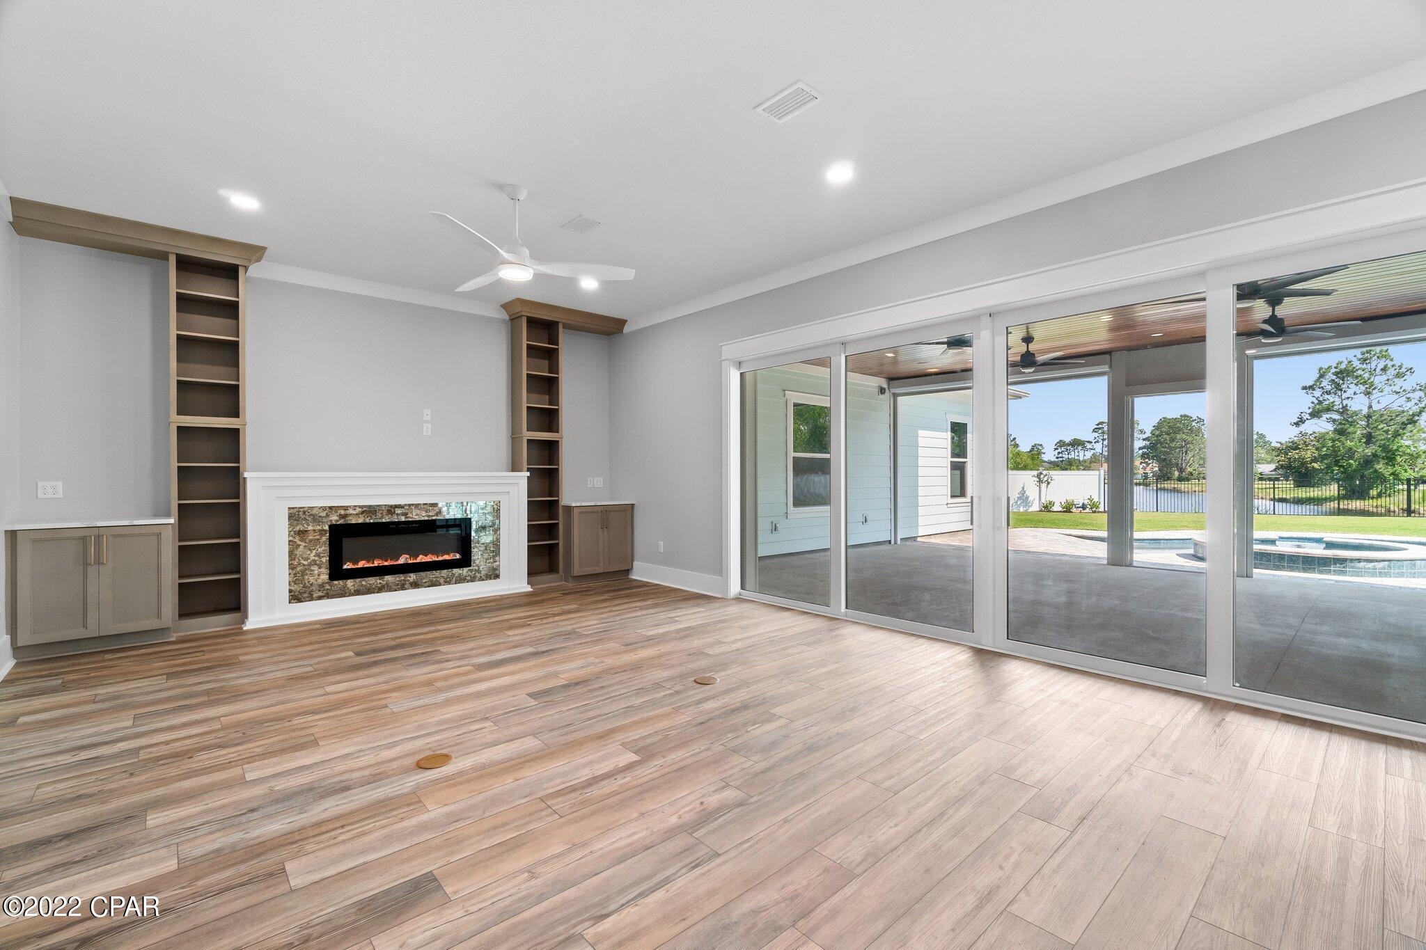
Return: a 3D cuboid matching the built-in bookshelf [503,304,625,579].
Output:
[{"bbox_3d":[-1.659,-0.300,6.806,1.388,3.050,0.506,0,0,-42],"label":"built-in bookshelf"}]

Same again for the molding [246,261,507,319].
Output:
[{"bbox_3d":[-3.088,-1.764,5.791,2.263,0.112,0.119,0,0,-42],"label":"molding"}]

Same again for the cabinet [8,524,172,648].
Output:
[{"bbox_3d":[-4.456,0.796,4.304,0.800,0.881,0.538,0,0,-42],"label":"cabinet"}]

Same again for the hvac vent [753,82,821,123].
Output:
[{"bbox_3d":[0.374,-1.805,2.896,0.196,0.020,0.284,0,0,-42],"label":"hvac vent"}]

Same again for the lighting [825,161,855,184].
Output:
[{"bbox_3d":[0.762,-1.811,3.563,0.170,0.030,0.170,0,0,-42],"label":"lighting"}]

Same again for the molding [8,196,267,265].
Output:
[{"bbox_3d":[-4.247,-1.748,4.498,1.362,0.131,0.513,0,0,-42],"label":"molding"}]

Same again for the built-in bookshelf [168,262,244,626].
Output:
[{"bbox_3d":[-4.059,-0.225,4.791,0.446,2.919,0.331,0,0,-42],"label":"built-in bookshelf"}]

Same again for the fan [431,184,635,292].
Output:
[{"bbox_3d":[-1.350,-1.520,3.879,1.437,0.587,1.287,0,0,-42],"label":"fan"}]

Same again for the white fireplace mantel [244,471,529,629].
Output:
[{"bbox_3d":[-2.976,0.605,5.689,2.418,1.250,0.431,0,0,-42],"label":"white fireplace mantel"}]

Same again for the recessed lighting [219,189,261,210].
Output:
[{"bbox_3d":[-3.118,-1.809,3.936,0.170,0.030,0.170,0,0,-42],"label":"recessed lighting"}]

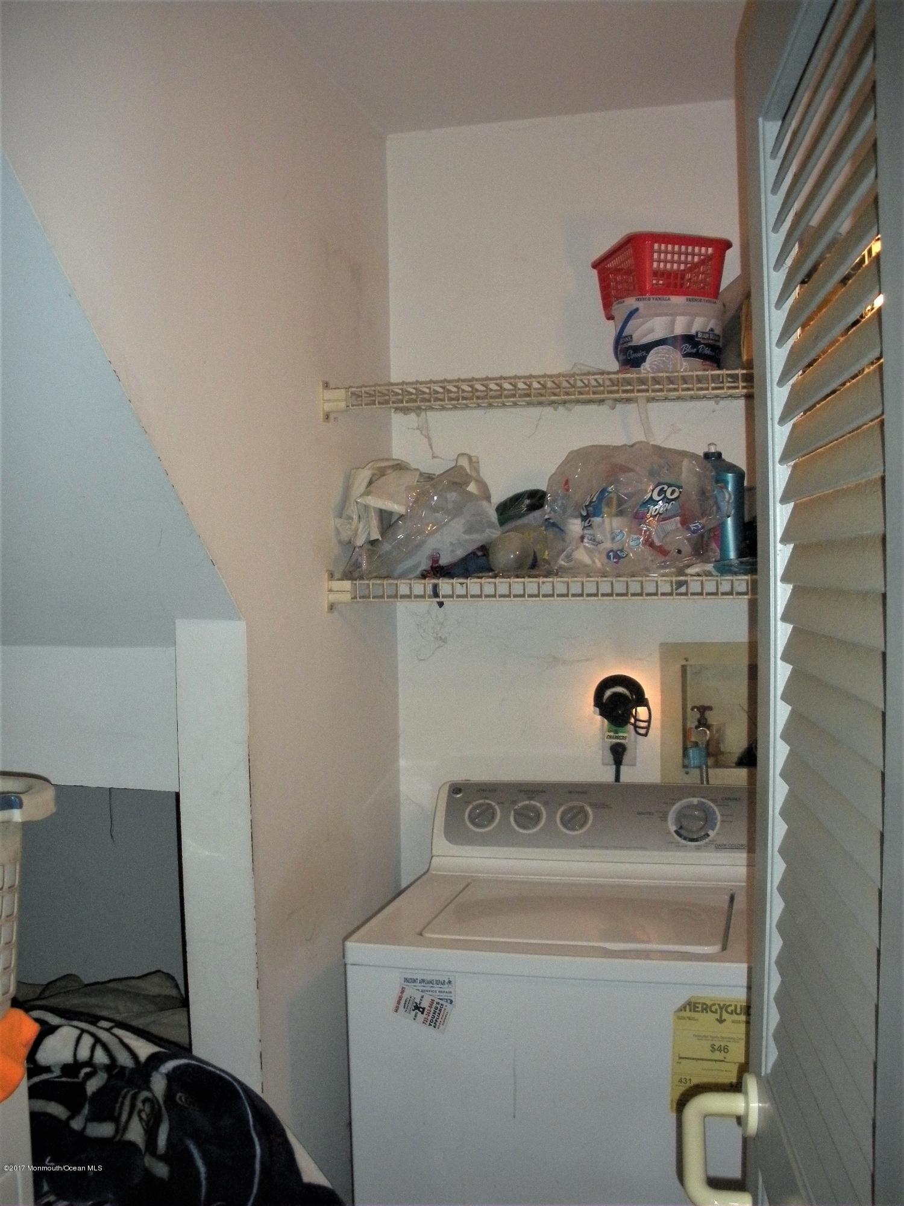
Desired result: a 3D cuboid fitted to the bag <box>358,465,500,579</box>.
[{"bbox_3d":[-0.042,-0.146,2.302,0.240,0.203,0.210,-1,2,13],"label":"bag"}]

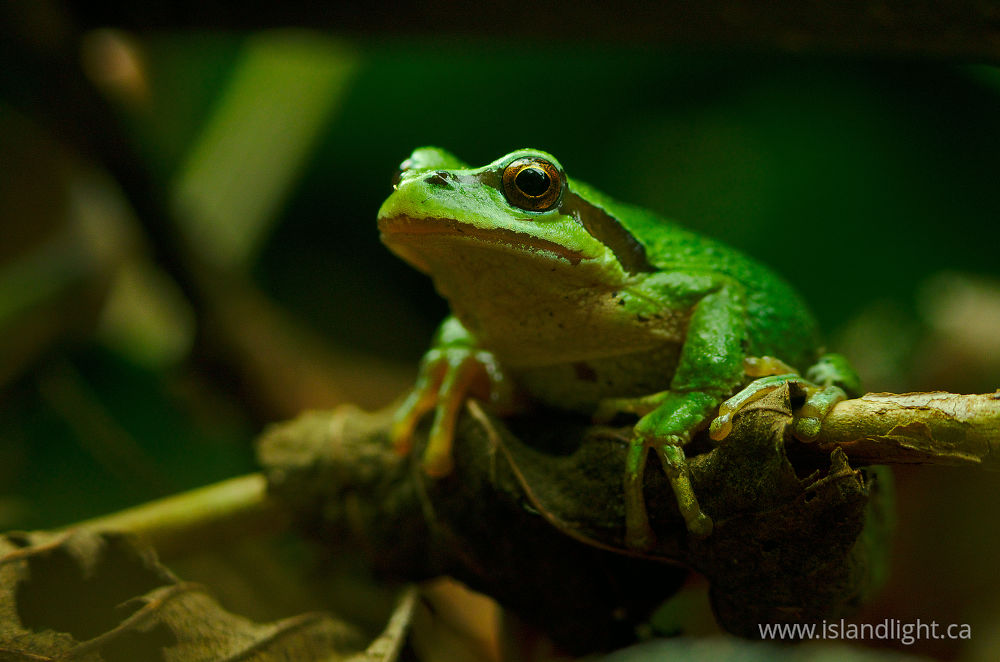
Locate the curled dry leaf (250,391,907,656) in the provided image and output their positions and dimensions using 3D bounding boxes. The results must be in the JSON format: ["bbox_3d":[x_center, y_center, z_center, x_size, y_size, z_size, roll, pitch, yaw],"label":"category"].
[{"bbox_3d":[0.005,0.012,0.552,0.043,0.018,0.018,3,7,28],"label":"curled dry leaf"}]

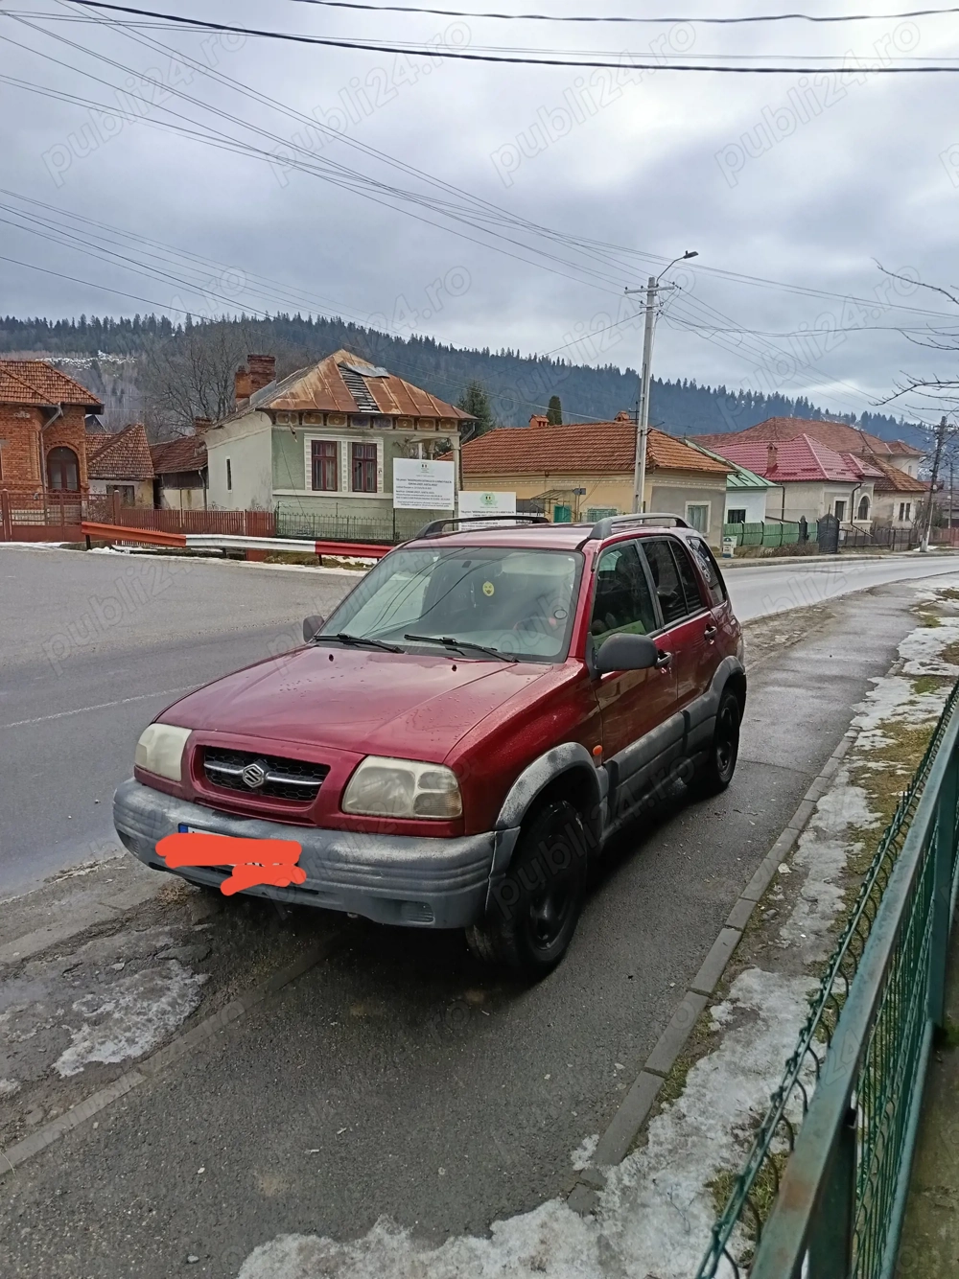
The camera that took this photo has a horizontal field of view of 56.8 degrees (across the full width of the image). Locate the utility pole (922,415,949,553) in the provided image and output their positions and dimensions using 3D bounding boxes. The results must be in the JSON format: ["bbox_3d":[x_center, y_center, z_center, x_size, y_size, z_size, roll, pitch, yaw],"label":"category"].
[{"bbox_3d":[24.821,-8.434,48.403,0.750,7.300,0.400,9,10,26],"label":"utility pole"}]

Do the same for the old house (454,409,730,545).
[{"bbox_3d":[4.027,-7.095,41.000,13.600,5.700,6.900,8,11,42],"label":"old house"}]

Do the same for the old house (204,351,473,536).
[{"bbox_3d":[-6.028,-7.396,34.415,7.550,6.800,12.500,-3,9,-26],"label":"old house"}]

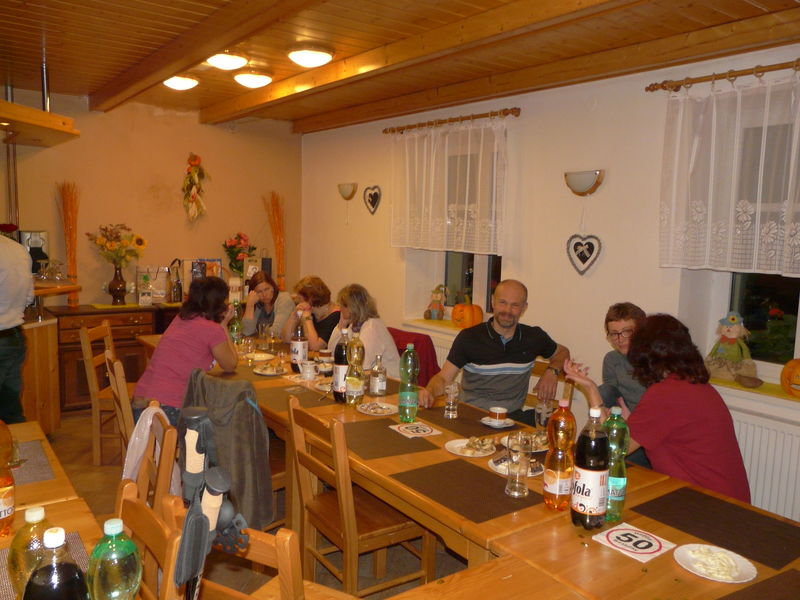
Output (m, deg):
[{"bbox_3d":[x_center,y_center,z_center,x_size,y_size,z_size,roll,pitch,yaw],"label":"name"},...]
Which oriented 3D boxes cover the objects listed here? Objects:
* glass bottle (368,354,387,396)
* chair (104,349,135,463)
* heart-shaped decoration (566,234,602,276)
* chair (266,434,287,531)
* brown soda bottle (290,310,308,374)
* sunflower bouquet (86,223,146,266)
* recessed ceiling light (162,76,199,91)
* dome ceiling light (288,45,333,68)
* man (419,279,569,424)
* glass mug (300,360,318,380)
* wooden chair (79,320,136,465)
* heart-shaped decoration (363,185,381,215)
[{"bbox_3d":[-0.106,0.377,3.267,0.084,0.200,0.084,-3,9,-37],"label":"glass bottle"},{"bbox_3d":[-1.277,0.720,3.458,0.495,0.925,0.400,-2,8,-30],"label":"chair"},{"bbox_3d":[1.154,-0.281,4.046,0.025,0.248,0.258,-3,8,-38],"label":"heart-shaped decoration"},{"bbox_3d":[-0.663,0.770,3.191,0.400,0.925,0.495,7,9,40],"label":"chair"},{"bbox_3d":[-0.570,0.240,3.659,0.101,0.338,0.101,2,7,0],"label":"brown soda bottle"},{"bbox_3d":[-2.443,-0.478,5.577,0.510,0.400,0.420,-3,8,-36],"label":"sunflower bouquet"},{"bbox_3d":[-1.586,-1.582,4.696,0.270,0.090,0.270,-4,9,-36],"label":"recessed ceiling light"},{"bbox_3d":[-0.535,-1.462,3.893,0.275,0.090,0.275,1,7,0],"label":"dome ceiling light"},{"bbox_3d":[0.502,0.577,3.198,0.700,1.340,0.720,4,7,16],"label":"man"},{"bbox_3d":[-0.492,0.383,3.540,0.100,0.100,0.077,1,7,-9],"label":"glass mug"},{"bbox_3d":[-1.788,0.607,4.320,0.480,0.890,0.400,1,7,0],"label":"wooden chair"},{"bbox_3d":[-0.244,-0.896,5.815,0.025,0.255,0.265,-3,8,-38],"label":"heart-shaped decoration"}]

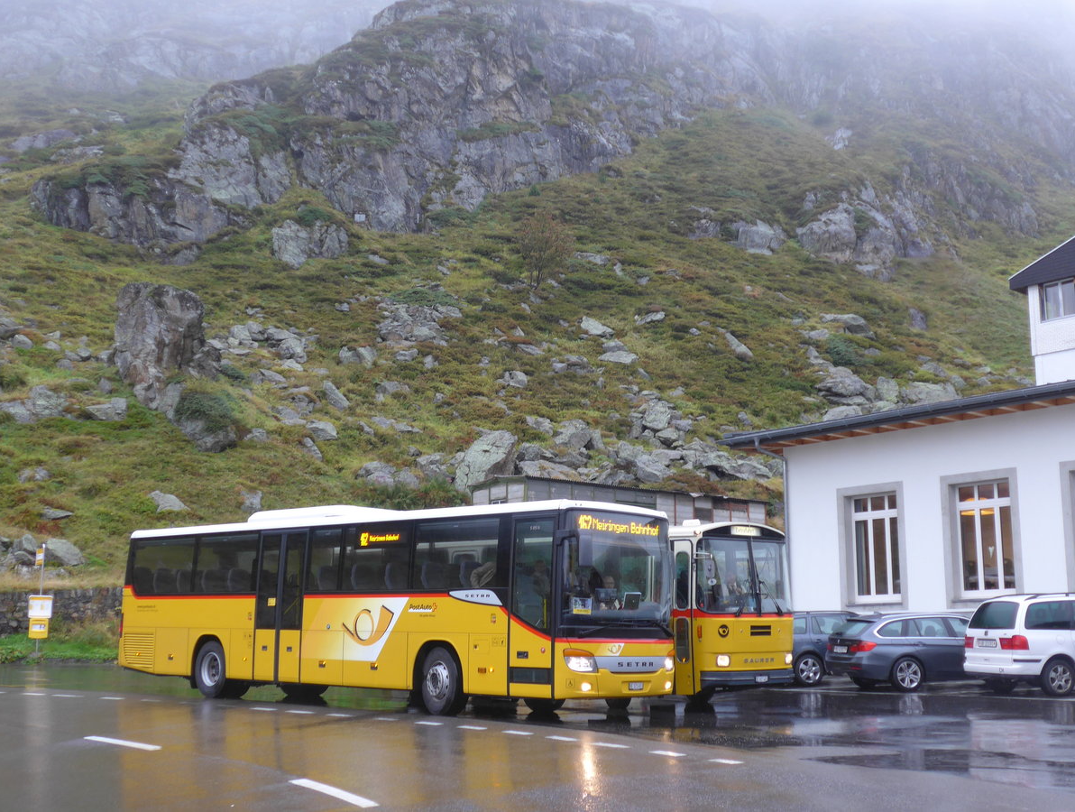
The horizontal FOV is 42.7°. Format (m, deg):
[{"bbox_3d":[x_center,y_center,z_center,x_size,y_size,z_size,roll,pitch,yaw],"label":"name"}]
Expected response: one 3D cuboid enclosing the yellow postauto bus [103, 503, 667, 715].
[{"bbox_3d":[-3.064,3.485,24.145,12.130,3.330,2.550,-8,-11,43],"label":"yellow postauto bus"}]

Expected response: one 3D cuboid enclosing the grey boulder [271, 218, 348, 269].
[{"bbox_3d":[-15.126,-10.693,91.372,4.900,3.200,3.400,1,-8,-10],"label":"grey boulder"}]

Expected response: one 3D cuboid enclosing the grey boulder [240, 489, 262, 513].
[{"bbox_3d":[-10.264,3.443,49.307,0.760,0.800,0.750,1,-8,-12],"label":"grey boulder"}]

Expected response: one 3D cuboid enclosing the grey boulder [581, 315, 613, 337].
[{"bbox_3d":[3.212,-4.242,74.804,1.800,1.100,1.350,-1,-8,3],"label":"grey boulder"}]

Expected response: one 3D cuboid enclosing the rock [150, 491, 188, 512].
[{"bbox_3d":[-13.205,3.475,49.305,1.330,0.720,0.950,2,-8,-15],"label":"rock"}]

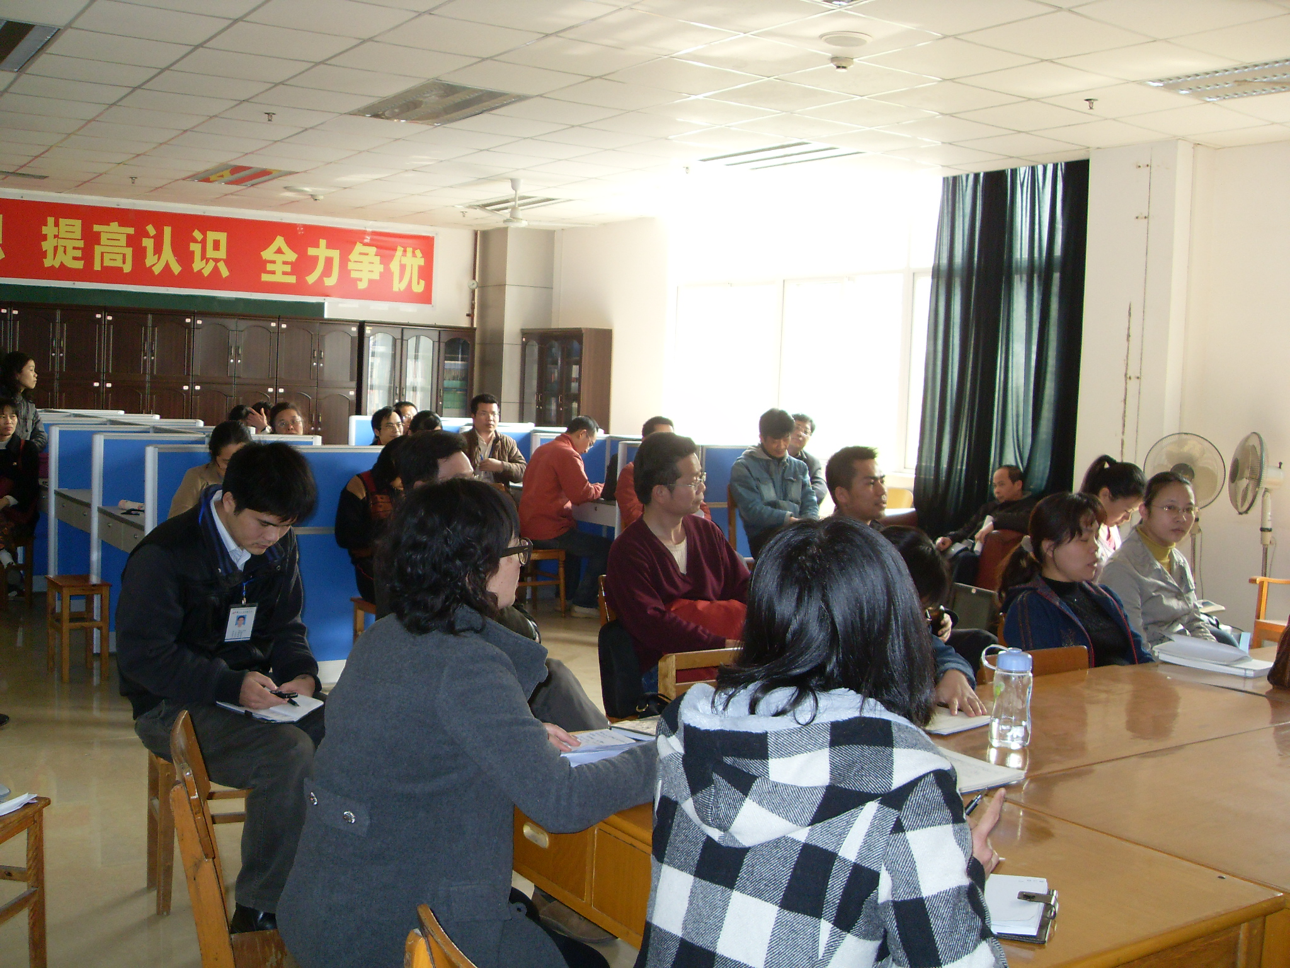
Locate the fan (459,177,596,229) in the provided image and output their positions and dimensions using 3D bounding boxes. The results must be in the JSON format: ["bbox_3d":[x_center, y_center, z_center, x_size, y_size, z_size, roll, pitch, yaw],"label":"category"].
[{"bbox_3d":[-0.947,-2.107,9.857,1.150,0.370,1.150,2,4,0],"label":"fan"}]

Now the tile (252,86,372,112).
[{"bbox_3d":[-1.874,-2.189,7.427,0.600,0.030,0.600,-1,6,-34],"label":"tile"}]

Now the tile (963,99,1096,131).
[{"bbox_3d":[2.053,-1.975,7.005,0.600,0.020,0.600,-1,6,-33],"label":"tile"}]

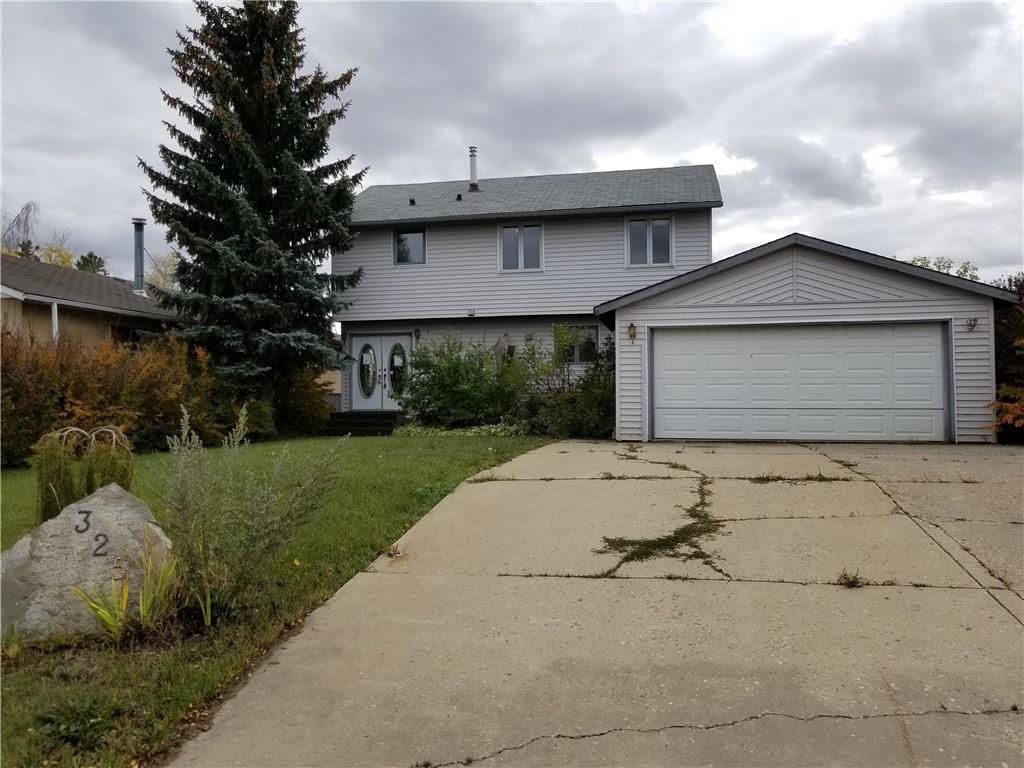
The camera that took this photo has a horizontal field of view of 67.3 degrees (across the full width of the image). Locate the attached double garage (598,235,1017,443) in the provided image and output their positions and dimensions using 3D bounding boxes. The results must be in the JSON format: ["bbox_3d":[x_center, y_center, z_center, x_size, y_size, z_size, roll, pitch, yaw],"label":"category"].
[{"bbox_3d":[5.443,-0.646,16.063,6.800,3.550,6.400,-1,-3,12],"label":"attached double garage"}]

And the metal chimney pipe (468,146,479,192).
[{"bbox_3d":[-1.090,-6.131,22.038,0.230,1.330,0.230,-1,-3,12],"label":"metal chimney pipe"}]

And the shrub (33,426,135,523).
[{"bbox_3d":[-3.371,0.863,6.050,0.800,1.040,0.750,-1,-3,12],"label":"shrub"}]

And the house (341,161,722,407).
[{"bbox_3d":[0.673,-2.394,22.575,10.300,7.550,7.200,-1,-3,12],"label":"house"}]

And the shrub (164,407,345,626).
[{"bbox_3d":[-1.838,0.902,5.365,1.150,1.430,1.050,-1,-3,12],"label":"shrub"}]

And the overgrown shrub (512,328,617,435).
[{"bbox_3d":[1.157,0.029,16.329,2.100,2.250,2.000,-1,-3,12],"label":"overgrown shrub"}]

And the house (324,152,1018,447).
[{"bbox_3d":[2.223,-2.532,19.642,14.550,7.630,11.900,-1,-3,12],"label":"house"}]

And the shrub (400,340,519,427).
[{"bbox_3d":[-1.247,0.009,18.273,2.750,2.190,2.100,-1,-3,12],"label":"shrub"}]

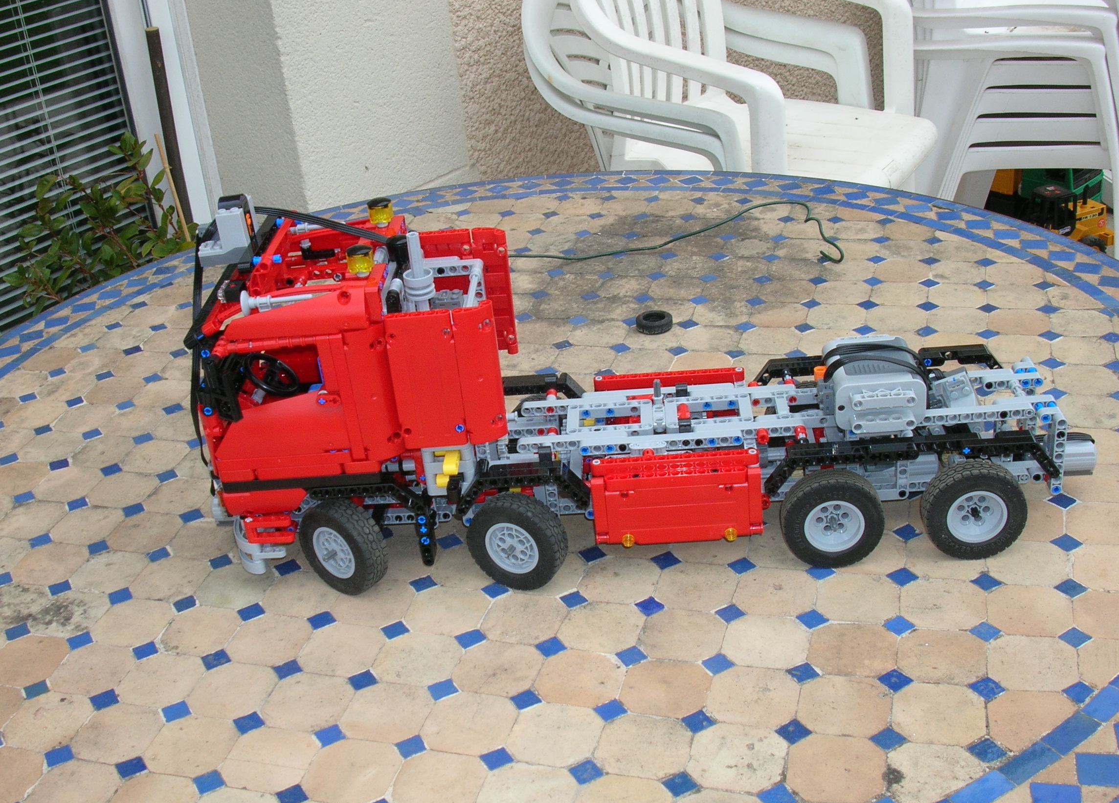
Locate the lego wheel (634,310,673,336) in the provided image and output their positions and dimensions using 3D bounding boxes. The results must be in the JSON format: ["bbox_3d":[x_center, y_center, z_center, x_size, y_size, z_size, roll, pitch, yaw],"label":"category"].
[{"bbox_3d":[0.083,-0.069,1.176,0.031,0.011,0.031,-5,28,3],"label":"lego wheel"}]

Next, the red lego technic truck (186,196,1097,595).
[{"bbox_3d":[0.050,-0.033,0.861,0.574,0.250,0.164,-4,28,5],"label":"red lego technic truck"}]

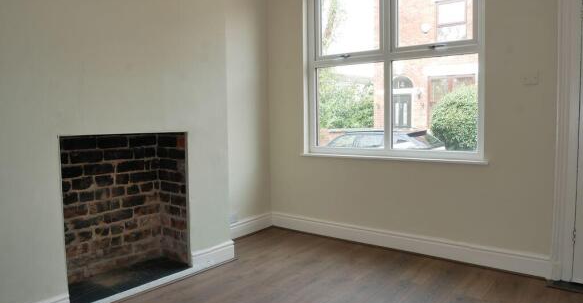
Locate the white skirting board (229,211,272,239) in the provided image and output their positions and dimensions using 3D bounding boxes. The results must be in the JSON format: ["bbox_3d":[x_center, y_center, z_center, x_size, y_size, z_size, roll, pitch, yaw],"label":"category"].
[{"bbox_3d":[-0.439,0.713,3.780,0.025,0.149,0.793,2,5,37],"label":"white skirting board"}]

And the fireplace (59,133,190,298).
[{"bbox_3d":[-1.093,0.358,2.571,0.367,0.935,0.821,2,5,37],"label":"fireplace"}]

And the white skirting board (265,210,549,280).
[{"bbox_3d":[0.756,0.725,3.385,2.394,0.149,0.025,3,5,38],"label":"white skirting board"}]

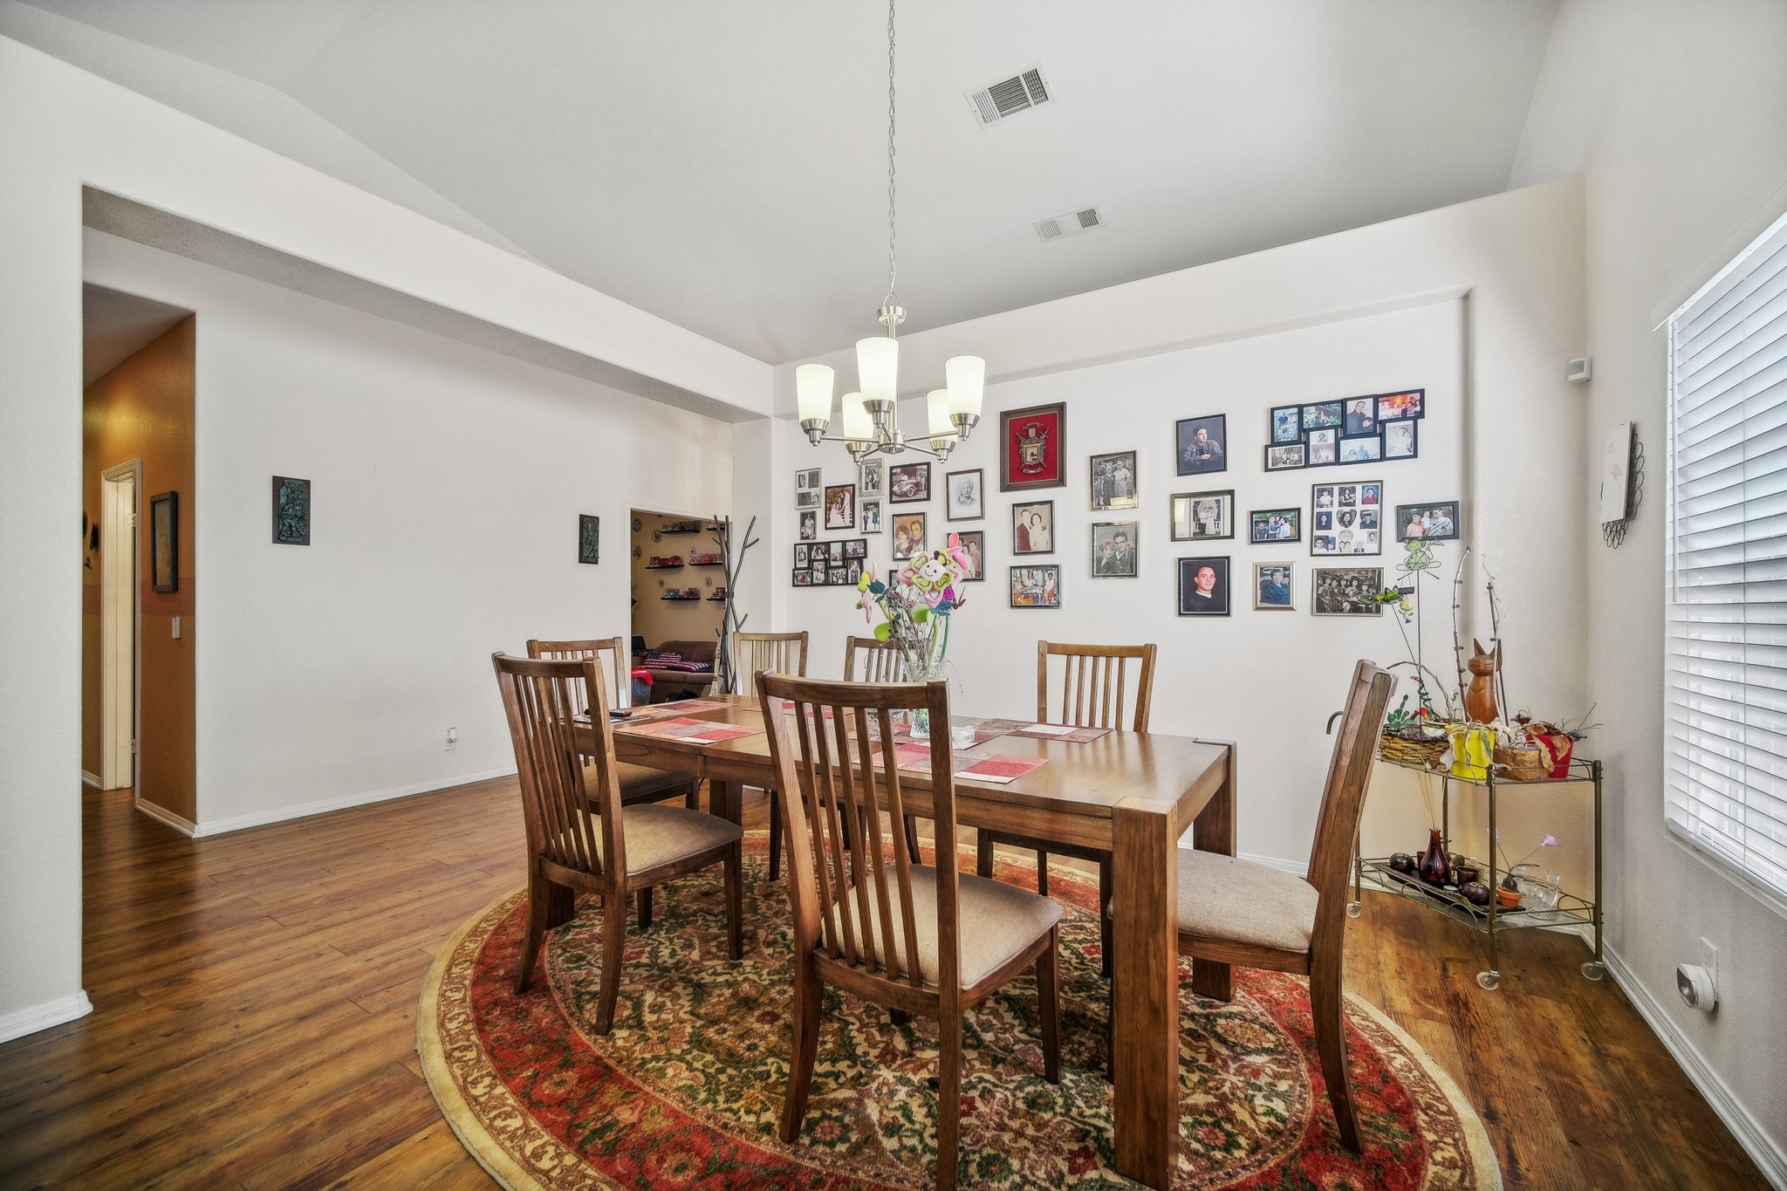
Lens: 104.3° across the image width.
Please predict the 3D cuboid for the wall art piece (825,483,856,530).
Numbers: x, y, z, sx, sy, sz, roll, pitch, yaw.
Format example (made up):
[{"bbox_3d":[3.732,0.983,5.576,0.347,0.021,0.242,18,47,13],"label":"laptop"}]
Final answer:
[{"bbox_3d":[-0.331,-0.553,4.399,0.232,0.274,0.022,0,0,32],"label":"wall art piece"}]

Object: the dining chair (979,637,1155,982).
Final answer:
[{"bbox_3d":[0.667,0.713,2.614,0.511,1.043,0.602,0,-1,35],"label":"dining chair"}]

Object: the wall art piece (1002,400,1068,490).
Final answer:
[{"bbox_3d":[0.759,-0.790,3.755,0.373,0.445,0.030,0,-1,32],"label":"wall art piece"}]

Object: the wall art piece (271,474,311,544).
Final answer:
[{"bbox_3d":[-3.375,-0.468,3.893,0.030,0.367,0.167,0,0,32],"label":"wall art piece"}]

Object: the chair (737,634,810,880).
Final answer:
[{"bbox_3d":[-0.690,0.746,4.000,0.490,1.040,0.600,0,-1,-14],"label":"chair"}]

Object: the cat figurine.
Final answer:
[{"bbox_3d":[2.114,0.333,2.490,0.095,0.350,0.090,0,-1,-26],"label":"cat figurine"}]

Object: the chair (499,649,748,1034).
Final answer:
[{"bbox_3d":[-0.844,0.700,2.206,0.490,1.040,0.600,-1,-1,33],"label":"chair"}]

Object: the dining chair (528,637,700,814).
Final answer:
[{"bbox_3d":[-1.274,0.727,3.149,0.600,1.040,0.490,0,-1,32],"label":"dining chair"}]

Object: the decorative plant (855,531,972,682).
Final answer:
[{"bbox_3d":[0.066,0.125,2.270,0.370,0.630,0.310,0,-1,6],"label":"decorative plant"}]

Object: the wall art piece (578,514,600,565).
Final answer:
[{"bbox_3d":[-2.394,-0.438,5.490,0.030,0.380,0.170,-1,-1,33],"label":"wall art piece"}]

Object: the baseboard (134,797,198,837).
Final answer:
[{"bbox_3d":[-3.959,1.186,3.776,0.987,0.083,0.015,0,-1,32],"label":"baseboard"}]

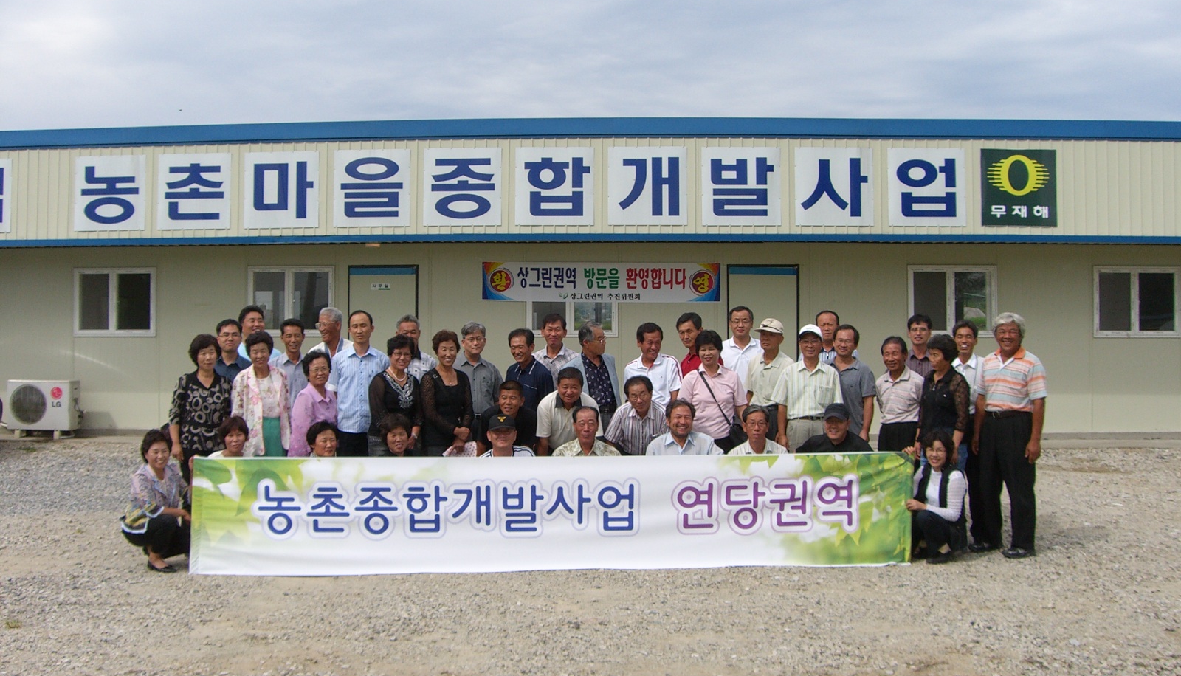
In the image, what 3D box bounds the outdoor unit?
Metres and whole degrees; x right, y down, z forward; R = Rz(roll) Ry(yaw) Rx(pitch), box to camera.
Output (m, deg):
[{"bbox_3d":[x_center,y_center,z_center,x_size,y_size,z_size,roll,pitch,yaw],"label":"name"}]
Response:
[{"bbox_3d":[-6.800,0.860,16.200,0.840,0.660,0.330,0,0,3],"label":"outdoor unit"}]

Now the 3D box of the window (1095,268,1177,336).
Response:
[{"bbox_3d":[6.743,-0.440,15.978,1.130,0.900,0.100,0,0,3],"label":"window"}]

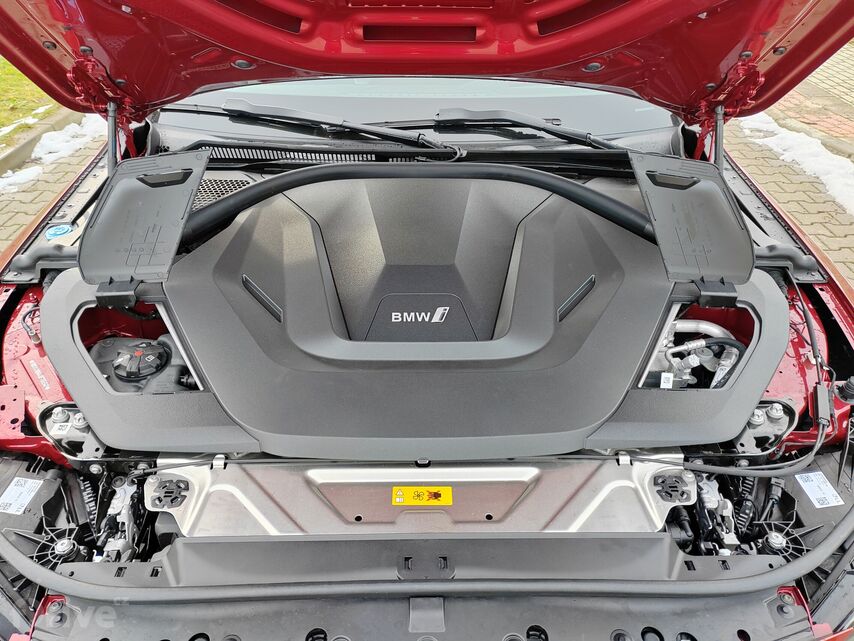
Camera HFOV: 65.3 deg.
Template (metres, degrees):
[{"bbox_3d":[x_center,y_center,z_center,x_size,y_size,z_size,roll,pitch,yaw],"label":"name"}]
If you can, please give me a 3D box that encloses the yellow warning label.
[{"bbox_3d":[-0.006,0.231,0.875,0.079,0.002,0.026,0,51,-1],"label":"yellow warning label"}]

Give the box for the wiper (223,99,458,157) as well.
[{"bbox_3d":[-0.216,-0.453,1.565,0.604,0.055,0.055,13,35,9],"label":"wiper"}]

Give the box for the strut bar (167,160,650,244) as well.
[{"bbox_3d":[-0.017,-0.235,1.329,0.960,0.090,0.285,0,34,-1],"label":"strut bar"}]

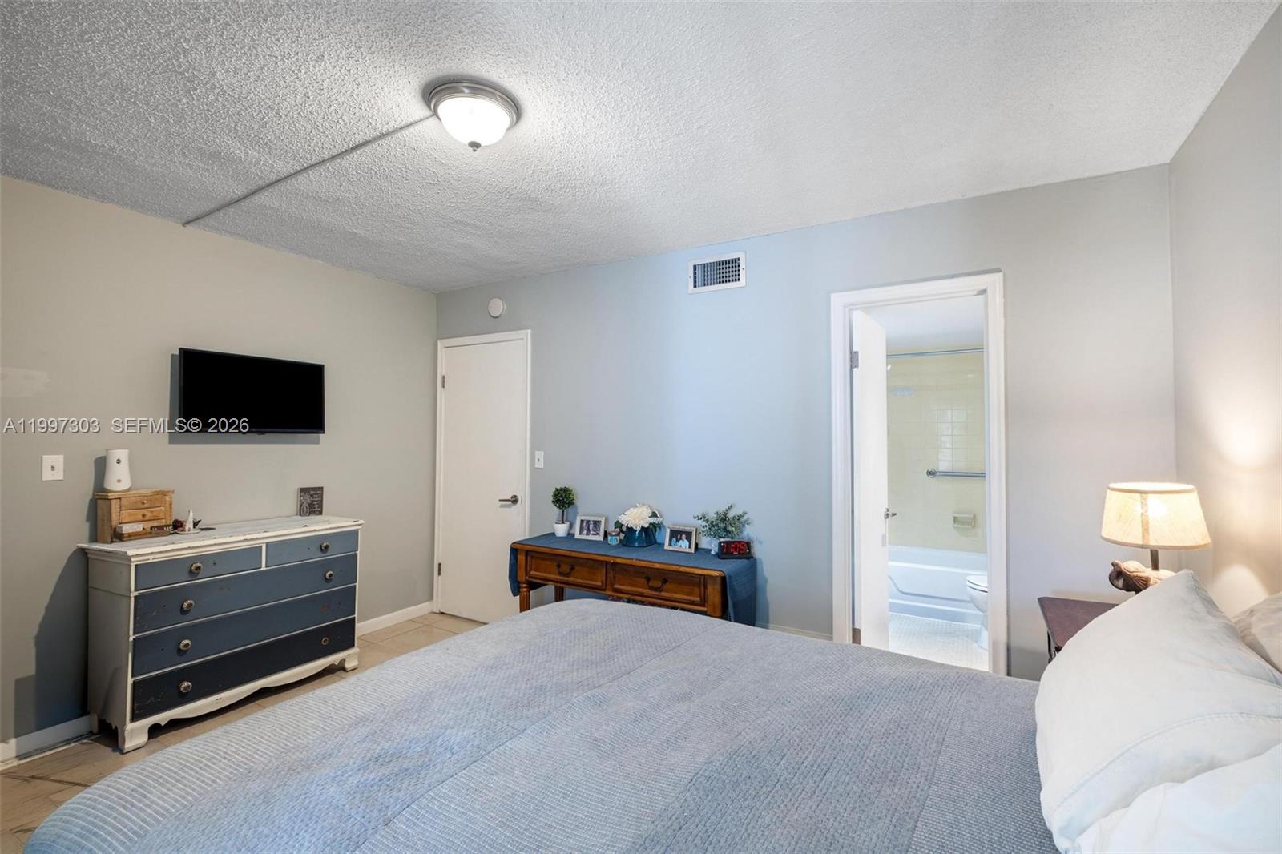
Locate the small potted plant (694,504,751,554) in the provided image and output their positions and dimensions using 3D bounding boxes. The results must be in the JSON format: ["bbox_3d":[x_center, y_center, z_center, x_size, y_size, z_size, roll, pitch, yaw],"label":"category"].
[{"bbox_3d":[0.423,0.542,2.849,0.280,0.250,0.230,0,-1,31],"label":"small potted plant"}]

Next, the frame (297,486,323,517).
[{"bbox_3d":[-2.033,0.465,3.301,0.035,0.176,0.135,-1,-1,41],"label":"frame"}]

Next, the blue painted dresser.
[{"bbox_3d":[-2.113,0.979,2.817,0.425,0.860,1.080,0,-1,31],"label":"blue painted dresser"}]

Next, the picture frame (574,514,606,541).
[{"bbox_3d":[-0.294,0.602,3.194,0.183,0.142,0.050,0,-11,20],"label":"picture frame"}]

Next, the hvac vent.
[{"bbox_3d":[0.418,-0.851,2.964,0.338,0.188,0.020,0,-1,31],"label":"hvac vent"}]

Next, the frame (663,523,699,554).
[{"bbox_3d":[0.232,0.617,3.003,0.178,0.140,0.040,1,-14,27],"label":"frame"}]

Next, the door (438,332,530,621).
[{"bbox_3d":[-1.166,0.392,3.915,0.900,2.060,0.050,0,-1,31],"label":"door"}]

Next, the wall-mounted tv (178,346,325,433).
[{"bbox_3d":[-2.184,-0.179,3.047,0.055,0.430,0.718,0,-1,31],"label":"wall-mounted tv"}]

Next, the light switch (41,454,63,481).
[{"bbox_3d":[-2.636,0.184,2.395,0.012,0.115,0.070,0,-1,31],"label":"light switch"}]

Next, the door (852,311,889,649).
[{"bbox_3d":[1.327,0.406,3.082,0.040,2.030,0.610,0,-1,36],"label":"door"}]

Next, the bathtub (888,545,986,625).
[{"bbox_3d":[2.560,1.258,4.270,1.520,0.400,0.760,0,-1,31],"label":"bathtub"}]

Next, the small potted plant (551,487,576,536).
[{"bbox_3d":[-0.501,0.533,3.407,0.150,0.330,0.150,0,-1,0],"label":"small potted plant"}]

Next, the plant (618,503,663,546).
[{"bbox_3d":[-0.016,0.549,3.089,0.260,0.240,0.230,0,-1,31],"label":"plant"}]

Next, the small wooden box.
[{"bbox_3d":[-2.436,0.428,2.579,0.135,0.228,0.243,0,-1,31],"label":"small wooden box"}]

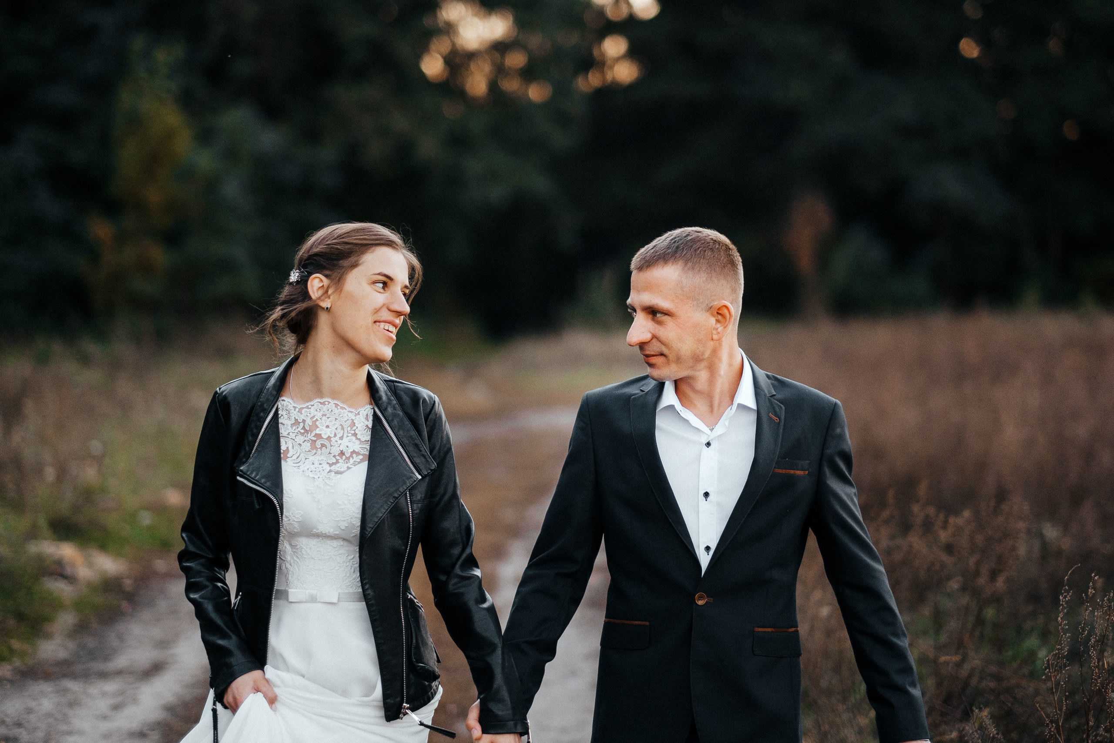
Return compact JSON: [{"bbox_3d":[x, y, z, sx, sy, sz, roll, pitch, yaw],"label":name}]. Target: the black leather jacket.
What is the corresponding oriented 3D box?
[{"bbox_3d":[-0.338,0.286,4.300,0.570,0.615,0.320,0,1,6],"label":"black leather jacket"}]

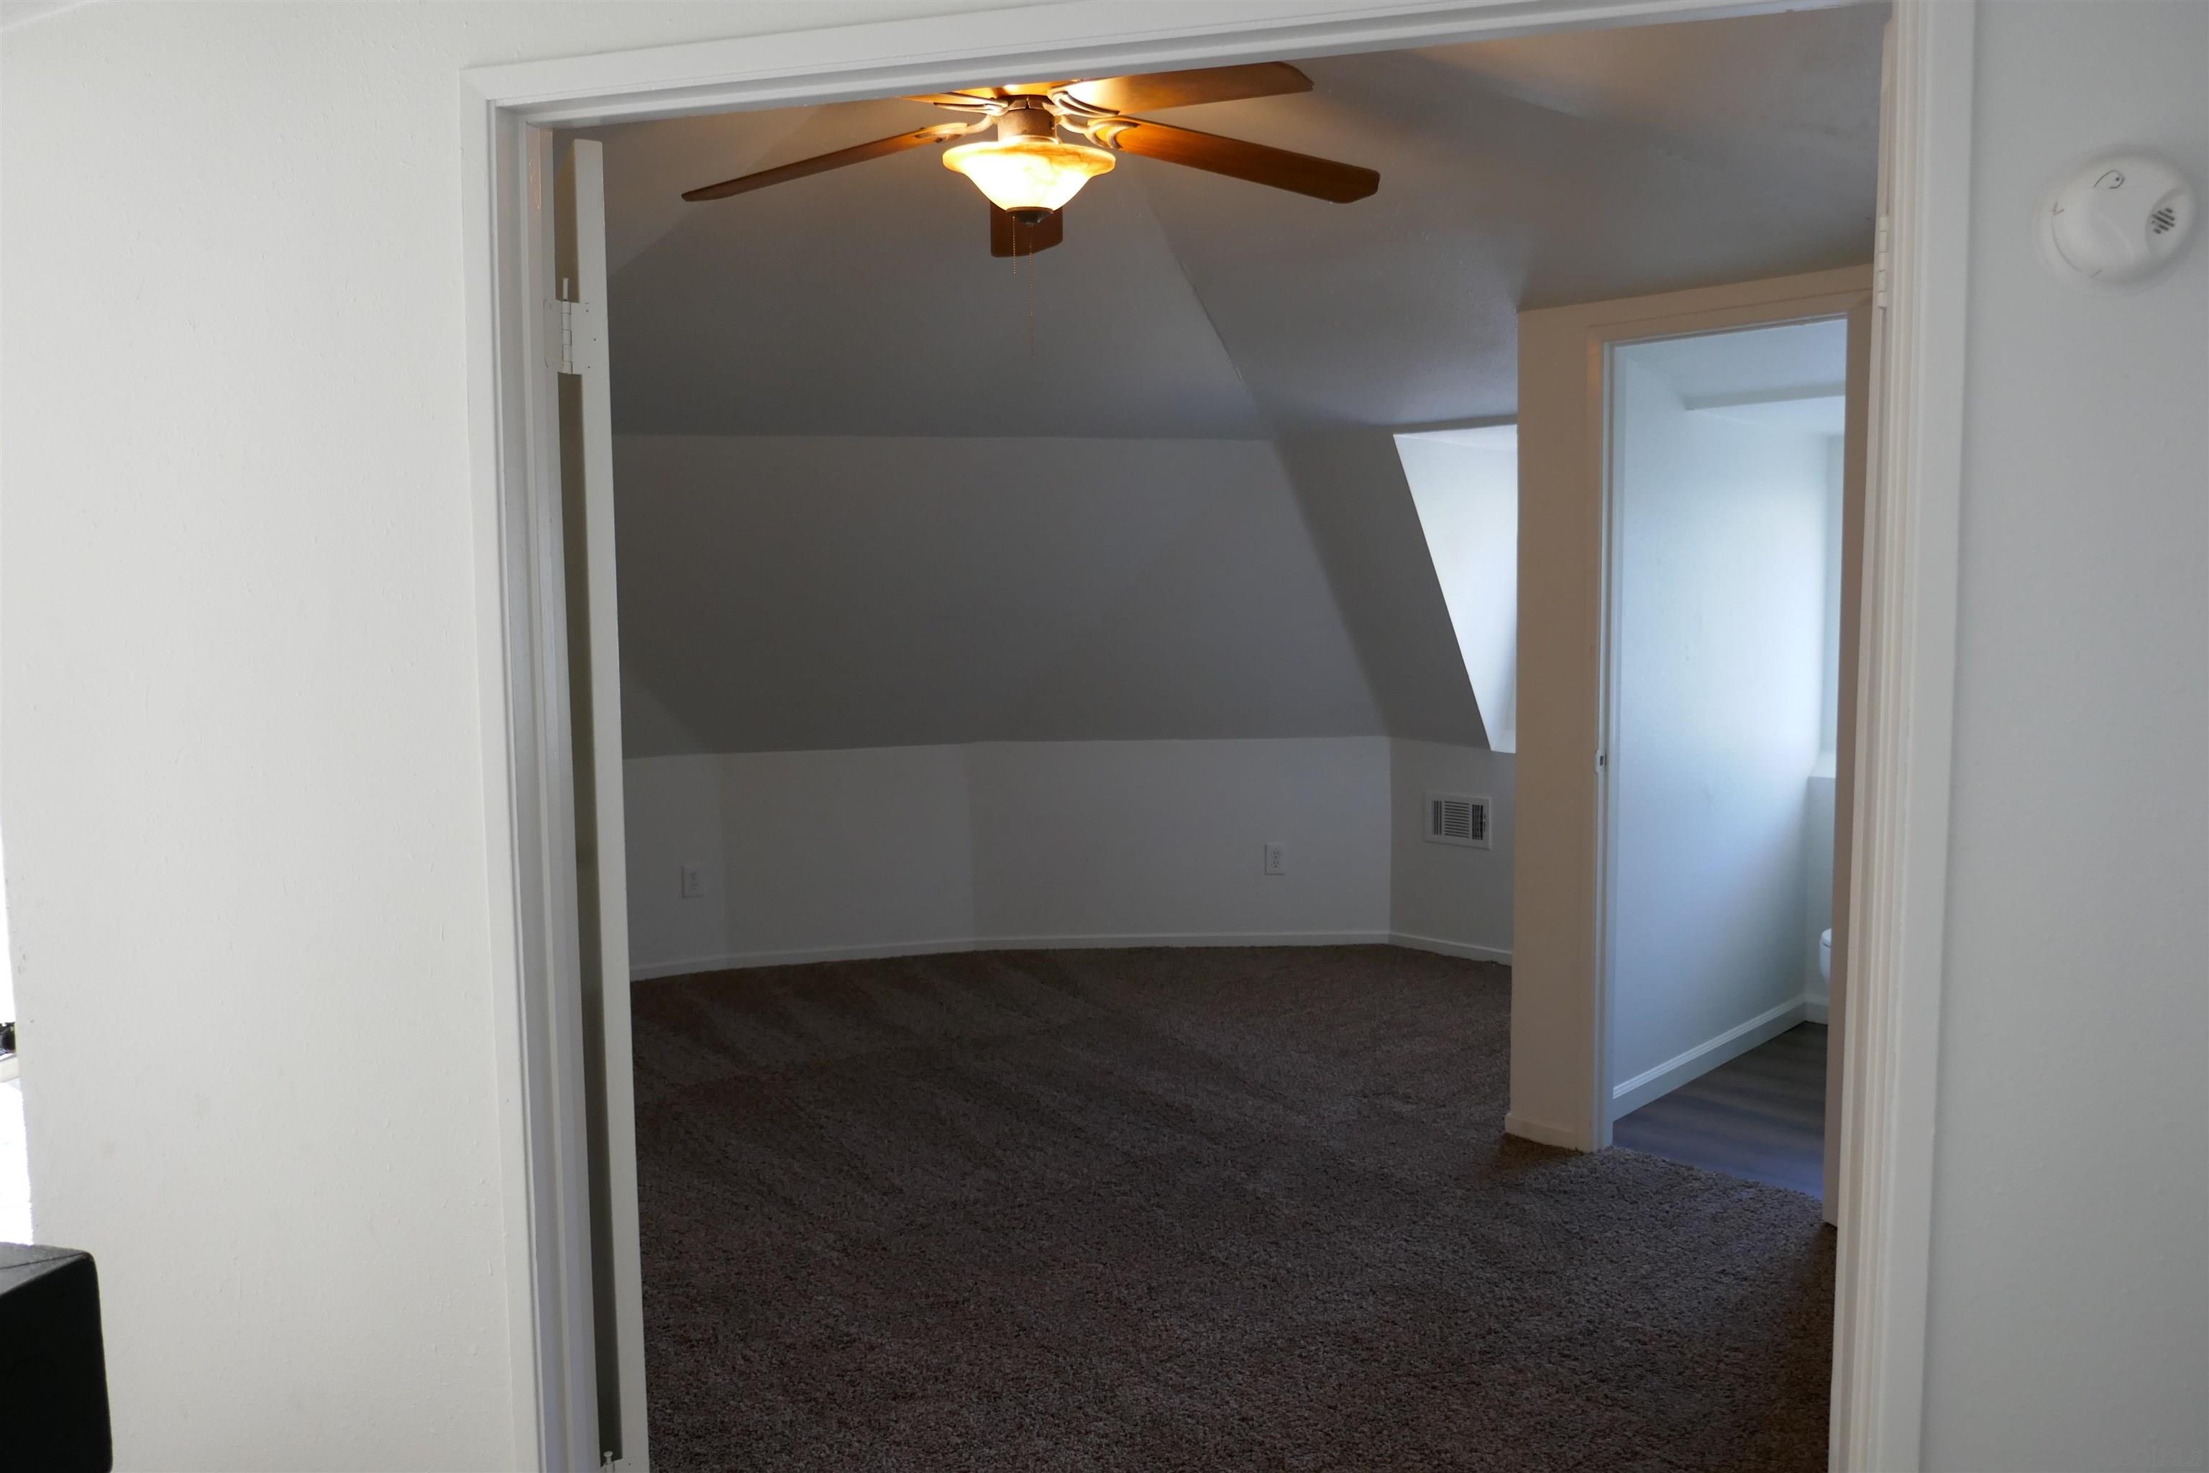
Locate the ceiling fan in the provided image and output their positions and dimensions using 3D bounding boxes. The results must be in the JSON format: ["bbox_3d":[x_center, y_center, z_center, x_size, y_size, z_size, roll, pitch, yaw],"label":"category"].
[{"bbox_3d":[-0.126,-1.098,2.647,1.280,0.435,1.260,0,5,0],"label":"ceiling fan"}]

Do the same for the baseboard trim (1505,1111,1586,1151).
[{"bbox_3d":[1.165,1.053,4.056,0.226,0.060,0.016,5,7,45],"label":"baseboard trim"}]

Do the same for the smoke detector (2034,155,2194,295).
[{"bbox_3d":[0.887,-0.449,1.343,0.123,0.123,0.042,1,5,15],"label":"smoke detector"}]

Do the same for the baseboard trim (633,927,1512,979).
[{"bbox_3d":[-0.122,0.872,6.143,3.416,0.060,0.434,-1,5,-2],"label":"baseboard trim"}]

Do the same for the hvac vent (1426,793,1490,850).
[{"bbox_3d":[1.400,0.336,6.110,0.025,0.205,0.300,-6,7,-45],"label":"hvac vent"}]

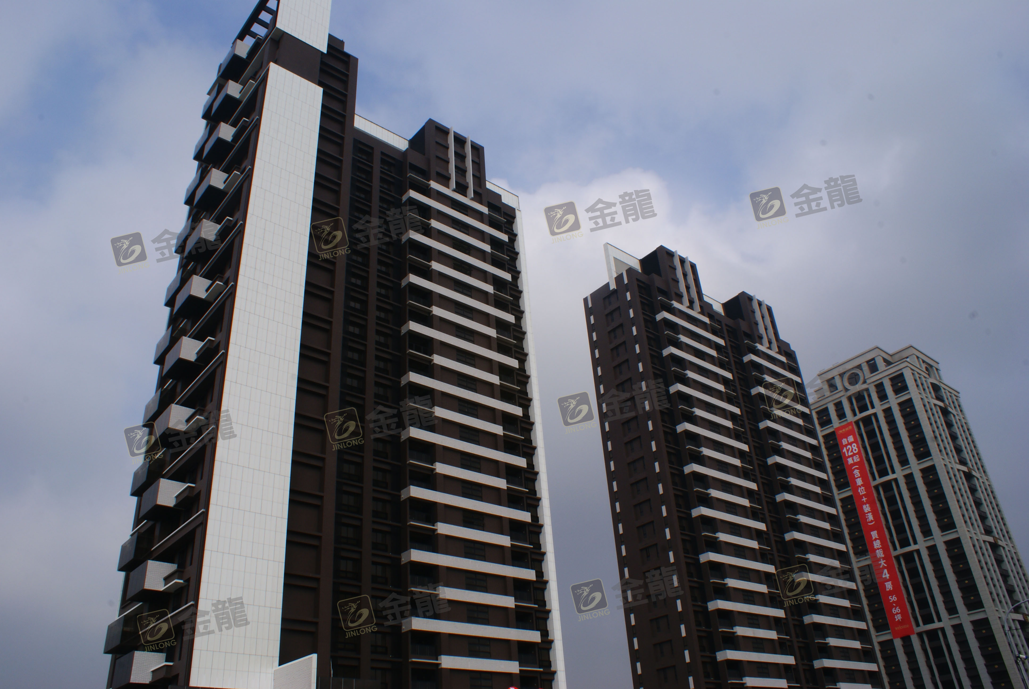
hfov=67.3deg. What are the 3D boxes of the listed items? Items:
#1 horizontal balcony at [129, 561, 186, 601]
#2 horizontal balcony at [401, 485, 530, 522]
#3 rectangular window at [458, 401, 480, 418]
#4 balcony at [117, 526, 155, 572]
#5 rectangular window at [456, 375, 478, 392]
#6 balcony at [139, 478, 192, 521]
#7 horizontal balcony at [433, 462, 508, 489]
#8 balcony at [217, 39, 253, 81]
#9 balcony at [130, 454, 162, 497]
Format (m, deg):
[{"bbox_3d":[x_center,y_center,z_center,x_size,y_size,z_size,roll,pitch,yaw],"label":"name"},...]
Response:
[{"bbox_3d":[-26.235,17.375,56.035,2.300,2.080,3.950,21,-40,-36],"label":"horizontal balcony"},{"bbox_3d":[-4.828,17.272,81.789,15.904,1.088,1.984,20,-38,-36],"label":"horizontal balcony"},{"bbox_3d":[-5.224,7.477,87.865,2.752,1.728,0.192,20,-38,-36],"label":"rectangular window"},{"bbox_3d":[-30.119,16.903,62.519,2.240,2.144,3.904,20,-38,-36],"label":"balcony"},{"bbox_3d":[-5.461,4.663,89.470,2.784,1.760,0.192,20,-38,-36],"label":"rectangular window"},{"bbox_3d":[-28.096,12.569,62.019,2.304,2.144,3.808,20,-38,-36],"label":"balcony"},{"bbox_3d":[-4.500,13.927,80.943,9.284,1.109,0.650,21,-40,-36],"label":"horizontal balcony"},{"bbox_3d":[-30.684,-31.238,85.521,1.900,2.080,3.950,21,-40,-36],"label":"balcony"},{"bbox_3d":[-31.118,11.593,66.362,2.132,2.082,4.153,21,-39,-37],"label":"balcony"}]

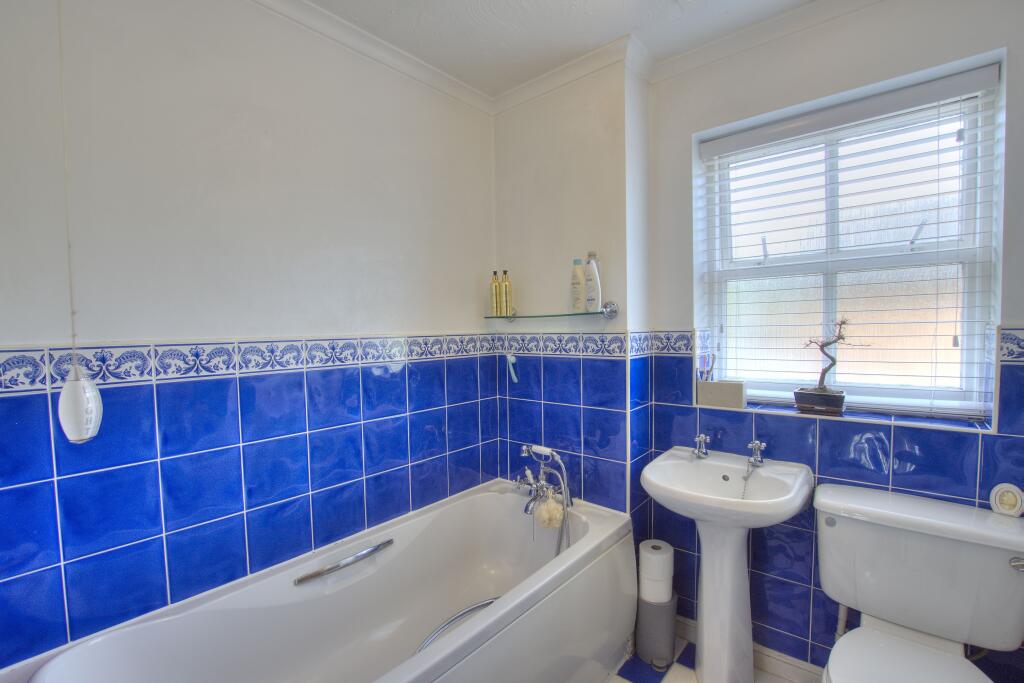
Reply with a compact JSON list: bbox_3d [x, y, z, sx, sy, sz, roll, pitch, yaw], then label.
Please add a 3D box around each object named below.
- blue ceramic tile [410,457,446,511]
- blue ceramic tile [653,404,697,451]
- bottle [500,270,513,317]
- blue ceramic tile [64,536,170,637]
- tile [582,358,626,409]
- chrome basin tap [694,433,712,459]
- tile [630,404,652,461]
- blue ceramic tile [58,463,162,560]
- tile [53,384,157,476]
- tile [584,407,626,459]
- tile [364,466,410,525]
[{"bbox_3d":[-0.339,0.577,1.872,0.010,0.190,0.197,0,2,41],"label":"blue ceramic tile"},{"bbox_3d":[0.681,0.365,1.889,0.185,0.200,0.010,1,3,39],"label":"blue ceramic tile"},{"bbox_3d":[-0.025,-0.214,2.041,0.050,0.209,0.050,-1,2,0],"label":"bottle"},{"bbox_3d":[-0.977,0.607,1.129,0.009,0.195,0.199,1,2,40],"label":"blue ceramic tile"},{"bbox_3d":[0.369,0.168,1.820,0.200,0.200,0.010,1,3,40],"label":"tile"},{"bbox_3d":[0.720,0.398,1.728,0.055,0.090,0.105,1,3,39],"label":"chrome basin tap"},{"bbox_3d":[0.507,0.366,1.817,0.010,0.199,0.178,1,2,41],"label":"tile"},{"bbox_3d":[-0.961,0.403,1.096,0.008,0.198,0.198,1,2,40],"label":"blue ceramic tile"},{"bbox_3d":[-0.985,0.211,1.110,0.009,0.200,0.199,1,2,40],"label":"tile"},{"bbox_3d":[0.372,0.373,1.827,0.200,0.200,0.010,1,3,40],"label":"tile"},{"bbox_3d":[-0.468,0.584,1.721,0.010,0.190,0.197,0,2,41],"label":"tile"}]

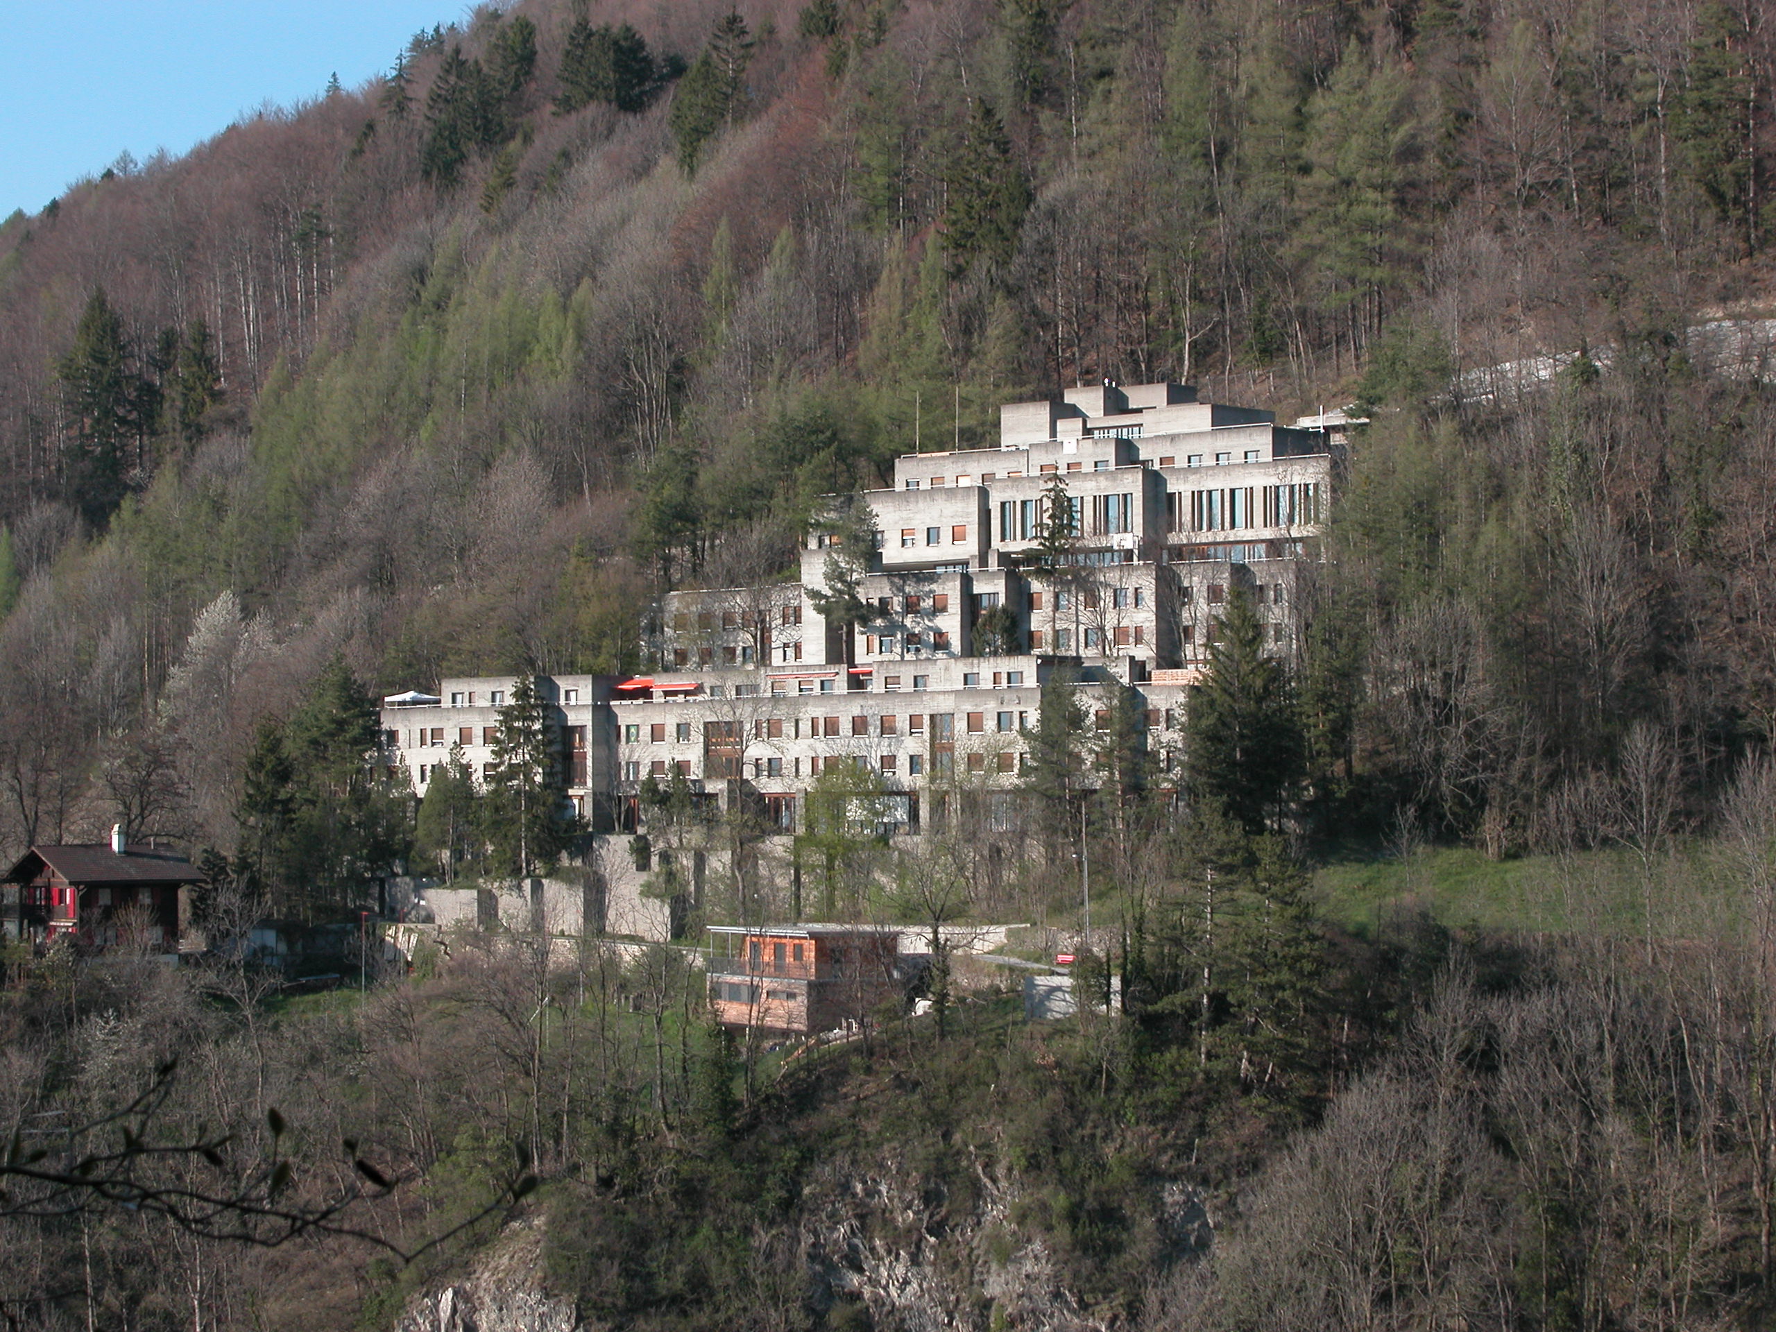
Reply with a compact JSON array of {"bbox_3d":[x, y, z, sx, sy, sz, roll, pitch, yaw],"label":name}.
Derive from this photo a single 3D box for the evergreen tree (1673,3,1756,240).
[{"bbox_3d":[69.720,-45.490,368.000,7.260,20.840,7.260,0,-2,0],"label":"evergreen tree"}]

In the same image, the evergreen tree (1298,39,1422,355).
[{"bbox_3d":[39.425,-39.193,365.000,10.451,25.804,10.451,0,-2,0],"label":"evergreen tree"}]

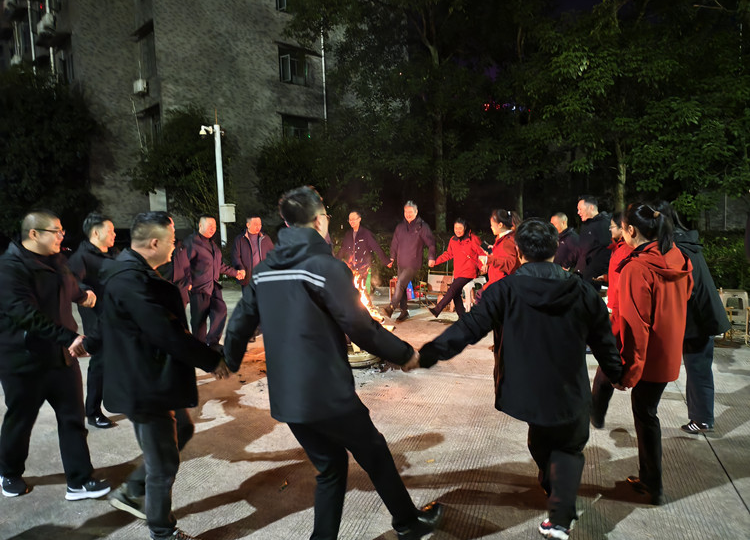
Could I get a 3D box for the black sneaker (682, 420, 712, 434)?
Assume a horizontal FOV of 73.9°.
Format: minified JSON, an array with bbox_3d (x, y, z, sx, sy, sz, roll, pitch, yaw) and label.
[{"bbox_3d":[2.337,1.121,3.618,0.250,0.100,0.095,-1,6,13],"label":"black sneaker"}]

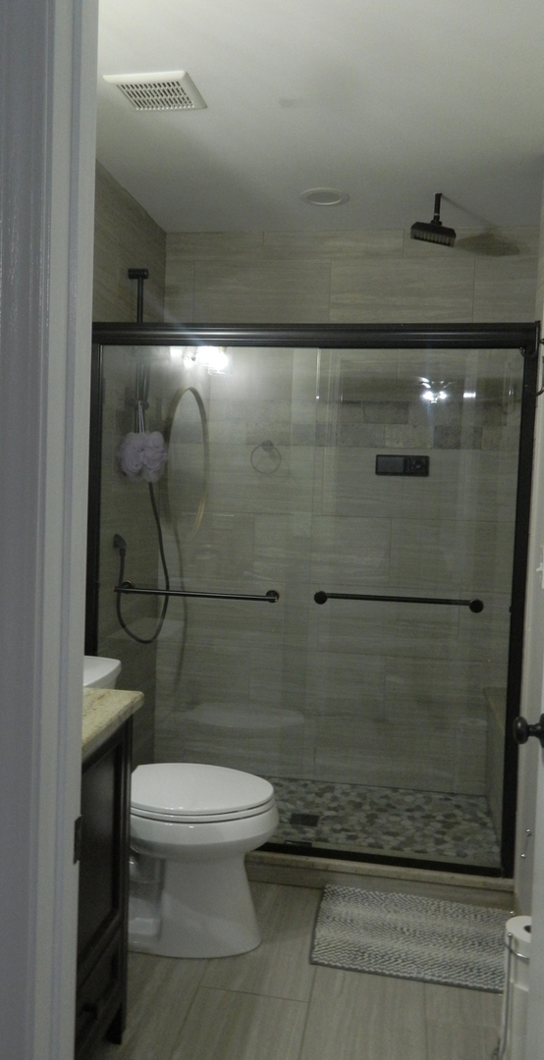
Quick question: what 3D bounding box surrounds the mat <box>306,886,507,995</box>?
[{"bbox_3d":[0.444,1.246,2.354,0.612,0.018,0.437,2,4,9],"label":"mat"}]

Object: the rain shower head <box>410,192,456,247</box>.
[{"bbox_3d":[0.604,-1.157,2.855,0.176,0.189,0.169,2,4,9],"label":"rain shower head"}]

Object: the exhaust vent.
[{"bbox_3d":[-0.325,-1.221,2.157,0.234,0.022,0.210,2,4,9],"label":"exhaust vent"}]

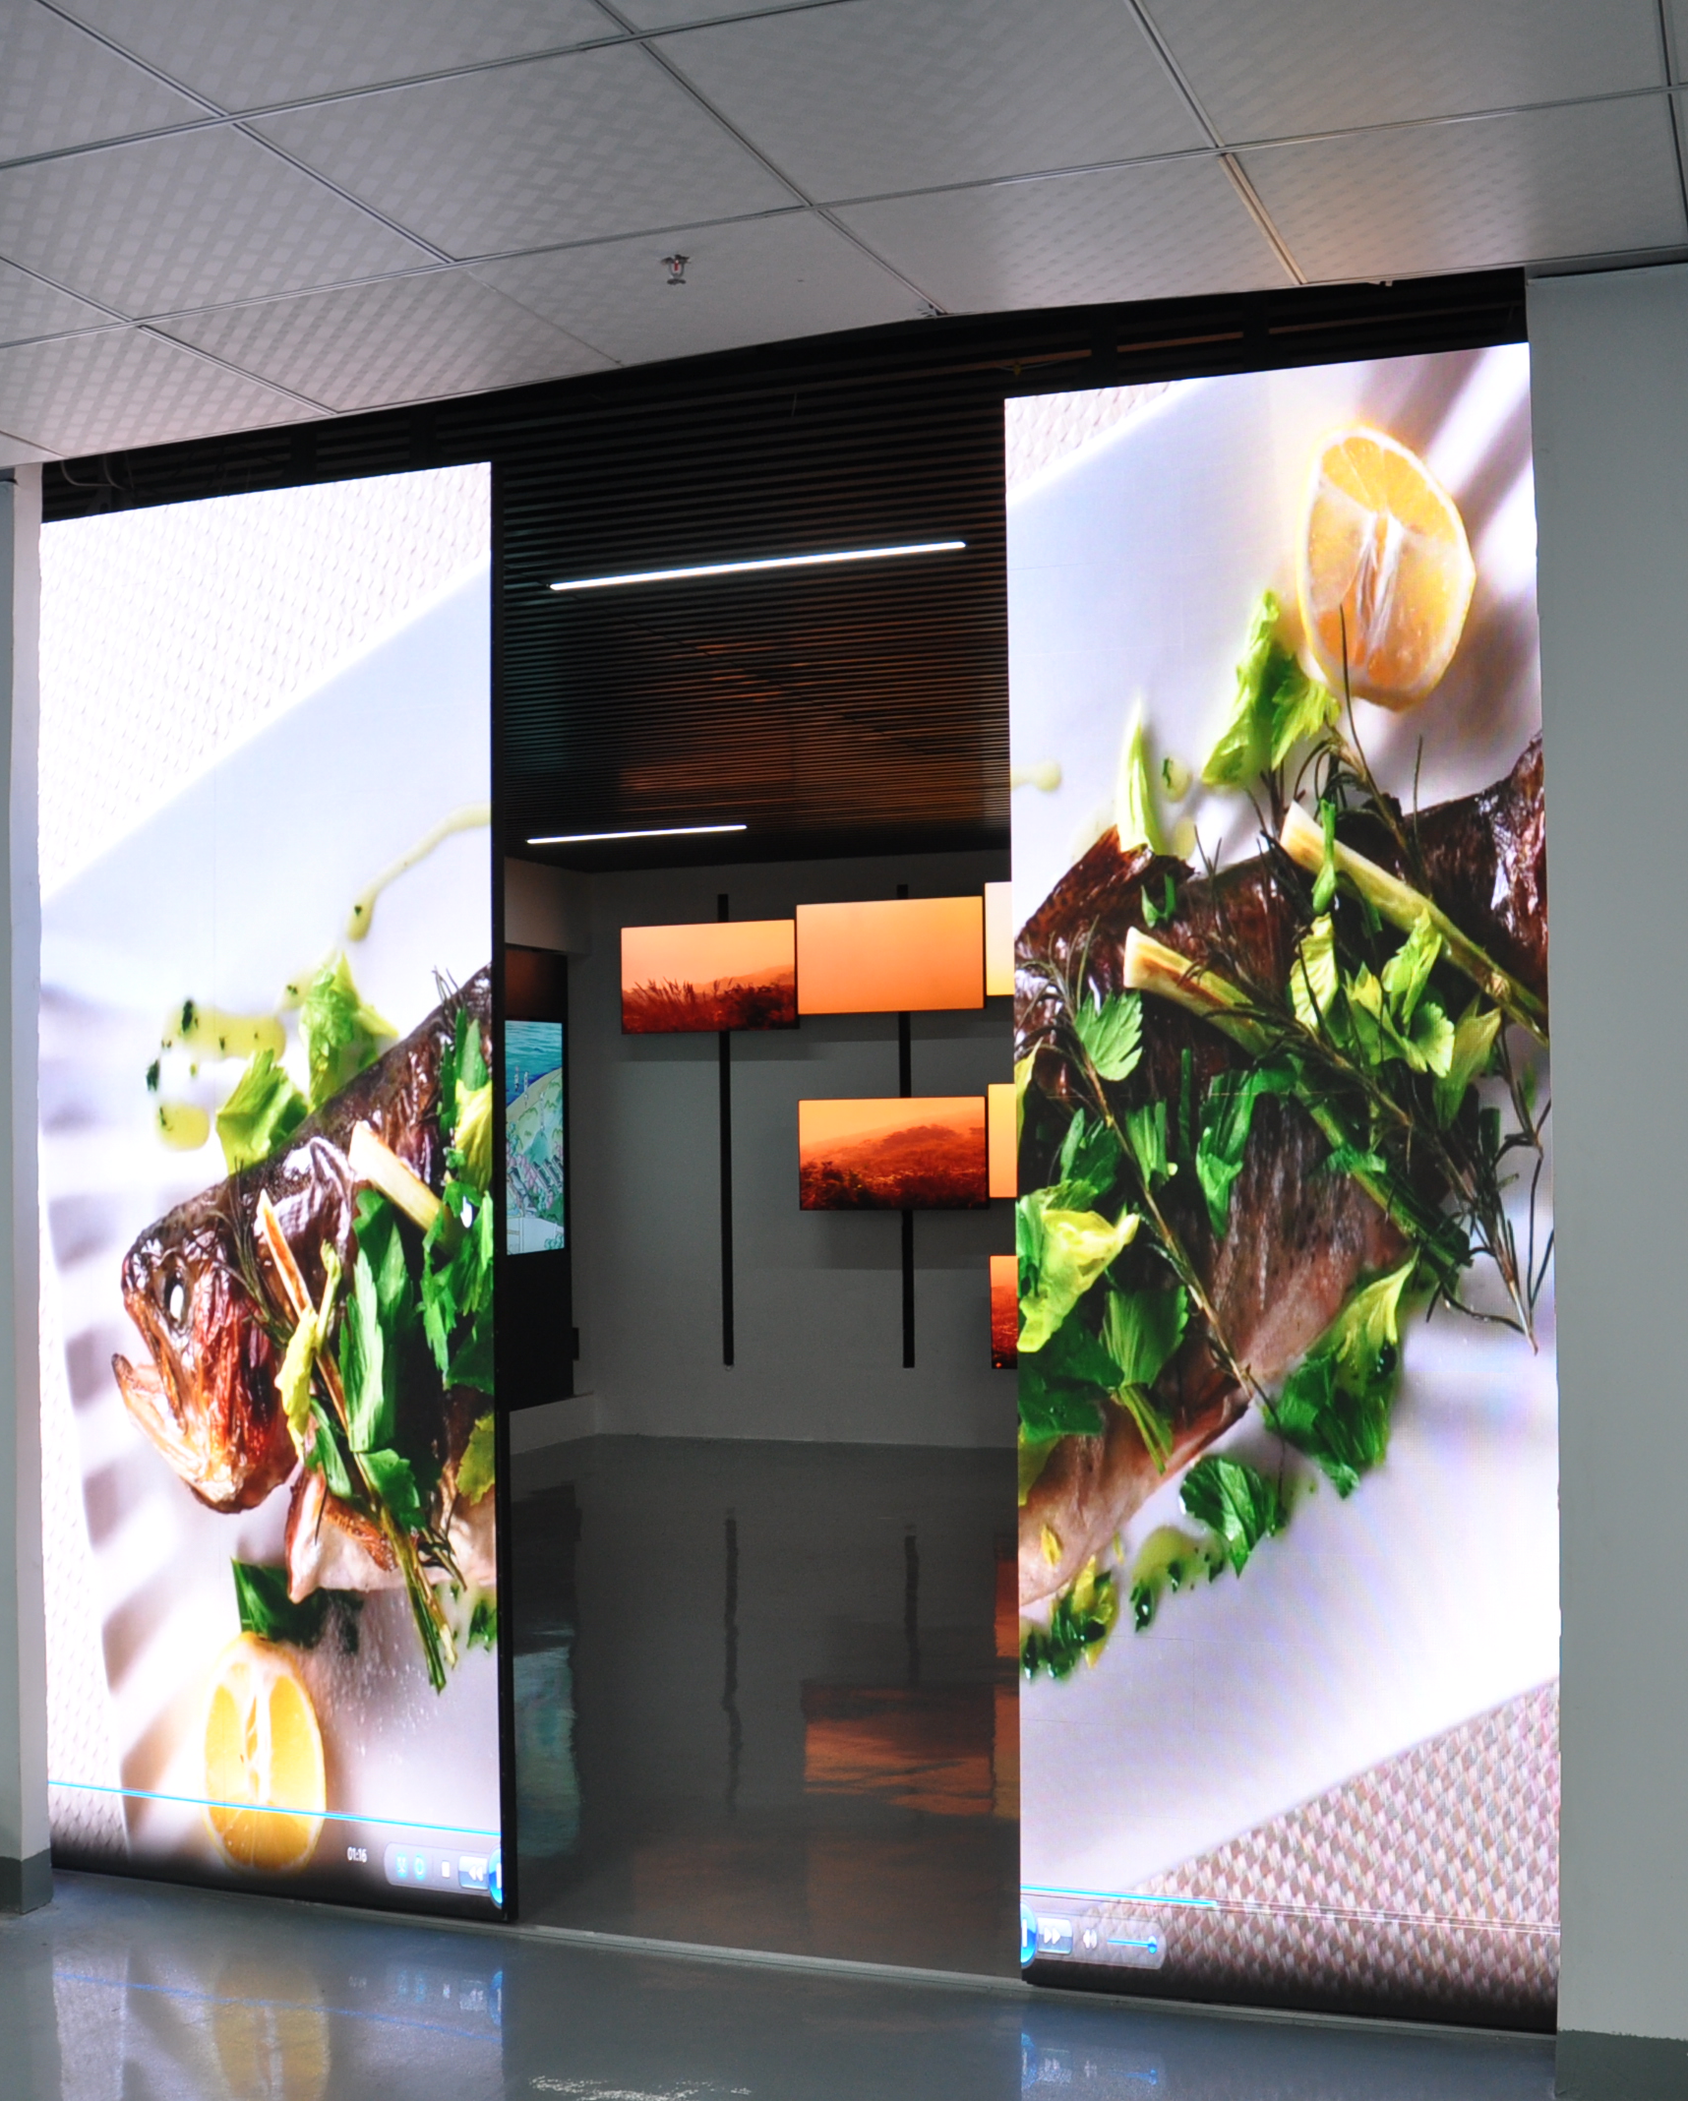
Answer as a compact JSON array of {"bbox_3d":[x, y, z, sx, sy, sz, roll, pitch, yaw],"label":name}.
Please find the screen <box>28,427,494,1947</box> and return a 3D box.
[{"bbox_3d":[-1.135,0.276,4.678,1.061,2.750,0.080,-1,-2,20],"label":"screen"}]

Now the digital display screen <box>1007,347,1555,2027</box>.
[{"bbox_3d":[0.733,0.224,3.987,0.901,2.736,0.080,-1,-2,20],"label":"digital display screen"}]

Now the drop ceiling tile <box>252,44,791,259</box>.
[{"bbox_3d":[-0.425,-1.229,3.269,0.585,0.020,0.585,-1,-2,20],"label":"drop ceiling tile"}]

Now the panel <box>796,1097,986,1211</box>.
[{"bbox_3d":[0.246,0.507,11.399,0.968,0.556,0.080,-1,-2,20],"label":"panel"}]

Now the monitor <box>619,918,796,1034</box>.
[{"bbox_3d":[-0.658,-0.352,11.758,0.957,0.559,0.080,-1,-2,20],"label":"monitor"}]

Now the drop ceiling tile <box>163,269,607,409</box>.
[{"bbox_3d":[-0.787,-1.225,4.088,0.595,0.020,0.595,-1,-2,20],"label":"drop ceiling tile"}]

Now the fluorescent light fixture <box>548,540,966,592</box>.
[{"bbox_3d":[-0.219,-1.159,5.672,1.074,0.050,0.060,-1,-2,20],"label":"fluorescent light fixture"}]

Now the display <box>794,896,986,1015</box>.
[{"bbox_3d":[0.222,-0.444,11.209,0.955,0.545,0.060,-1,-2,20],"label":"display"}]

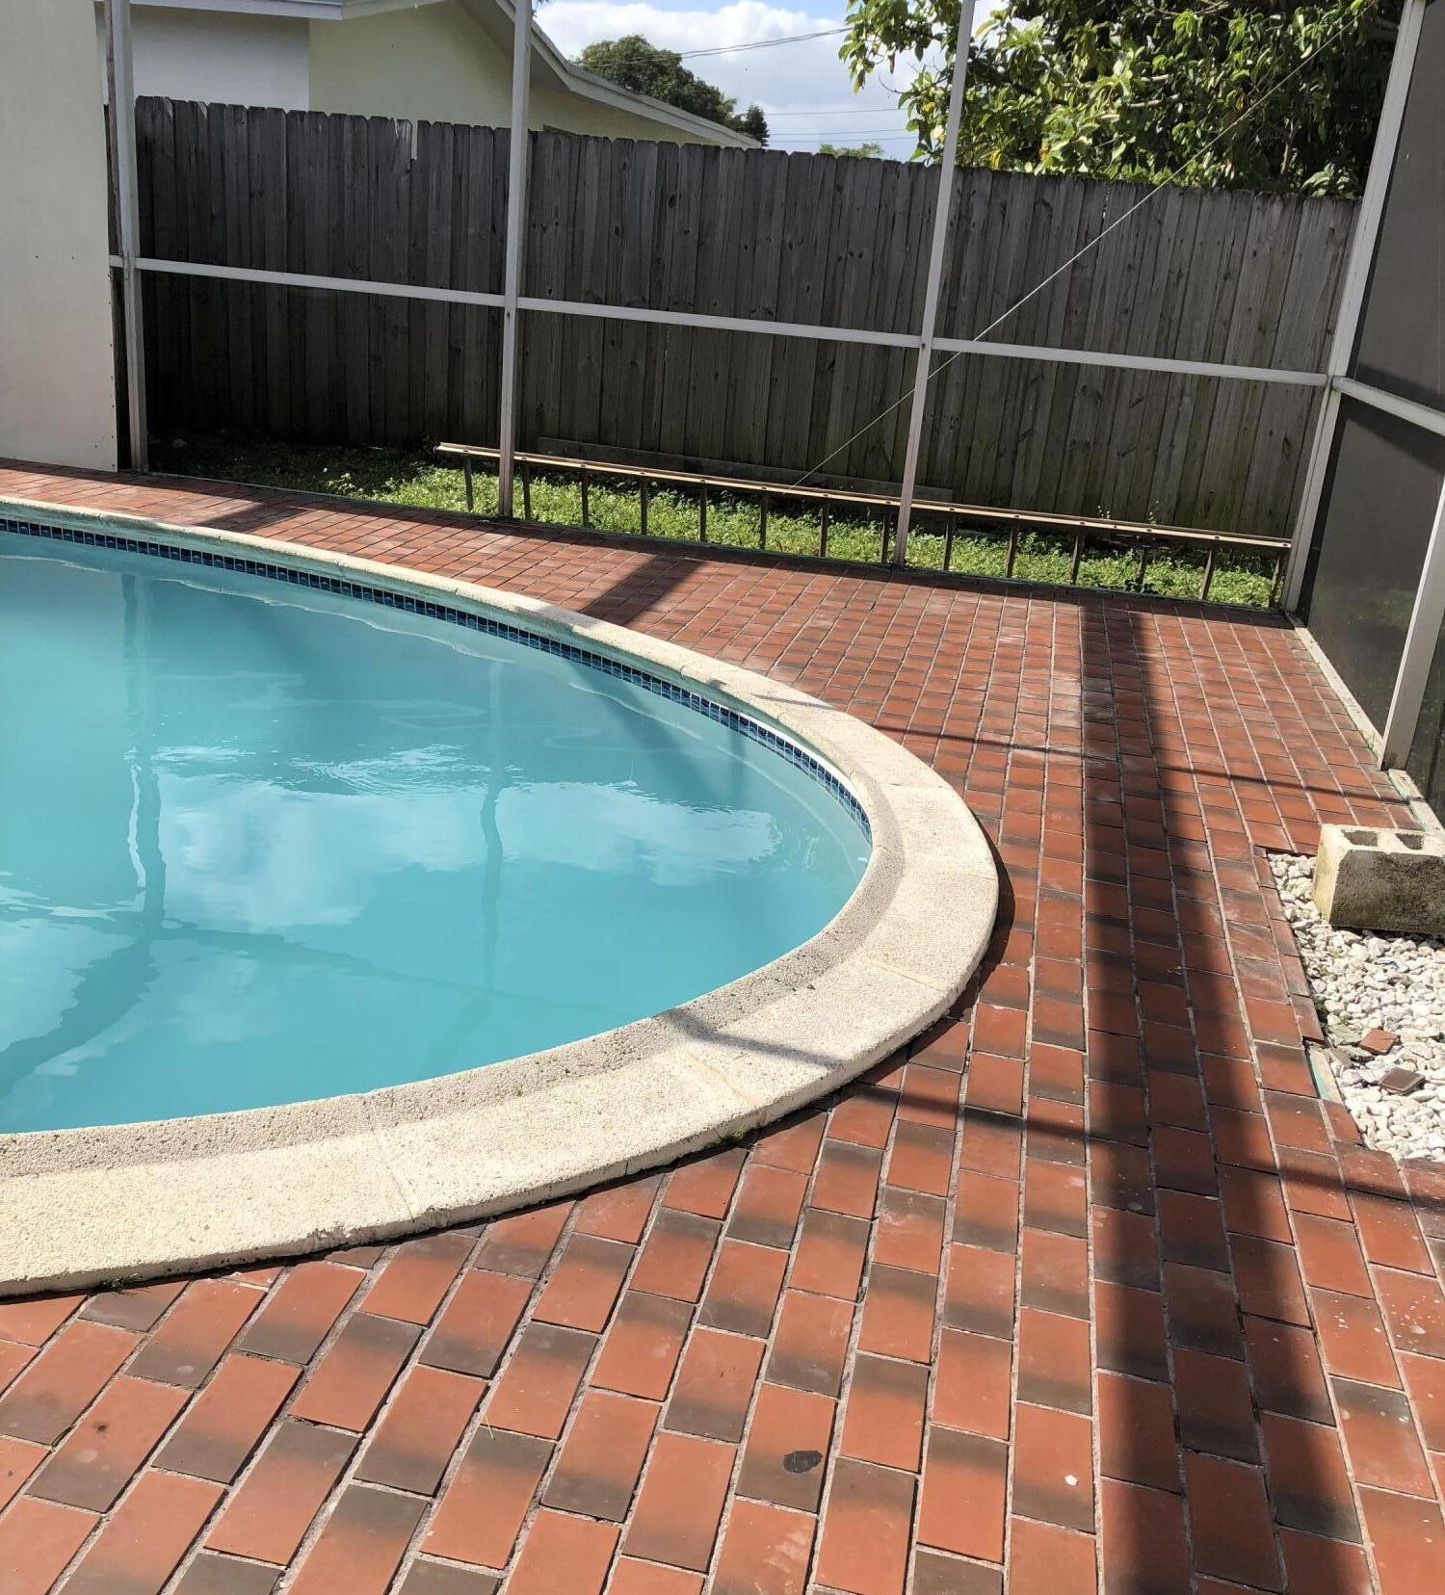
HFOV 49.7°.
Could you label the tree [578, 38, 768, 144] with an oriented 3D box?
[{"bbox_3d":[-1.577,-13.558,33.910,4.600,5.500,4.400,5,19,0],"label":"tree"}]

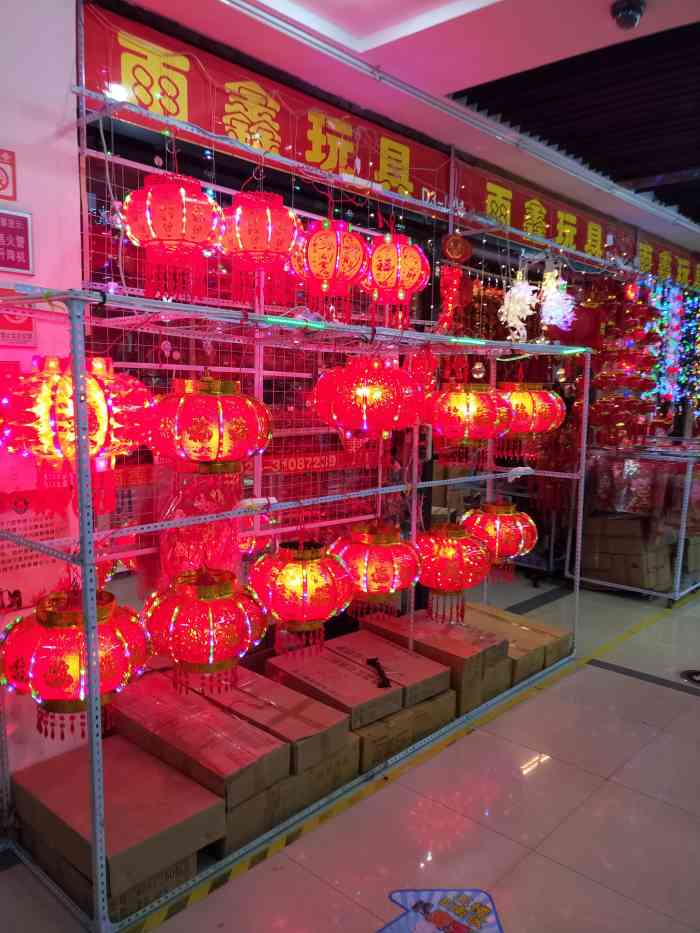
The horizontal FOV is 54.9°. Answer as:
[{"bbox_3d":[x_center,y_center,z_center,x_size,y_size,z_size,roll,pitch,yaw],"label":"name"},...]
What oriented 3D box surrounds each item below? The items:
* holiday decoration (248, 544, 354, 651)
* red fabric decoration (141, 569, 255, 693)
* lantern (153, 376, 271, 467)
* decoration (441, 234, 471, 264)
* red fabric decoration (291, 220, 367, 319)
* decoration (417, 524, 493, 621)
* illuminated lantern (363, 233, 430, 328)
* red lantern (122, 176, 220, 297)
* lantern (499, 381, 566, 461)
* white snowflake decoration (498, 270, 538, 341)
[{"bbox_3d":[-0.212,0.580,2.939,0.454,0.461,0.454,0,6,0],"label":"holiday decoration"},{"bbox_3d":[-0.550,0.604,2.499,0.418,0.392,0.418,0,6,0],"label":"red fabric decoration"},{"bbox_3d":[-0.527,-0.162,2.555,0.451,0.340,0.451,0,6,0],"label":"lantern"},{"bbox_3d":[0.623,-1.258,3.907,0.172,0.166,0.129,2,6,20],"label":"decoration"},{"bbox_3d":[-0.086,-0.914,3.142,0.350,0.460,0.350,0,6,0],"label":"red fabric decoration"},{"bbox_3d":[0.552,0.569,3.610,0.391,0.490,0.391,0,6,0],"label":"decoration"},{"bbox_3d":[0.233,-0.923,3.394,0.341,0.451,0.341,0,6,0],"label":"illuminated lantern"},{"bbox_3d":[-0.651,-0.837,2.486,0.355,0.410,0.355,0,6,0],"label":"red lantern"},{"bbox_3d":[1.093,-0.274,4.172,0.477,0.464,0.477,5,8,45],"label":"lantern"},{"bbox_3d":[1.106,-1.057,4.424,0.260,0.460,0.260,-6,9,-44],"label":"white snowflake decoration"}]

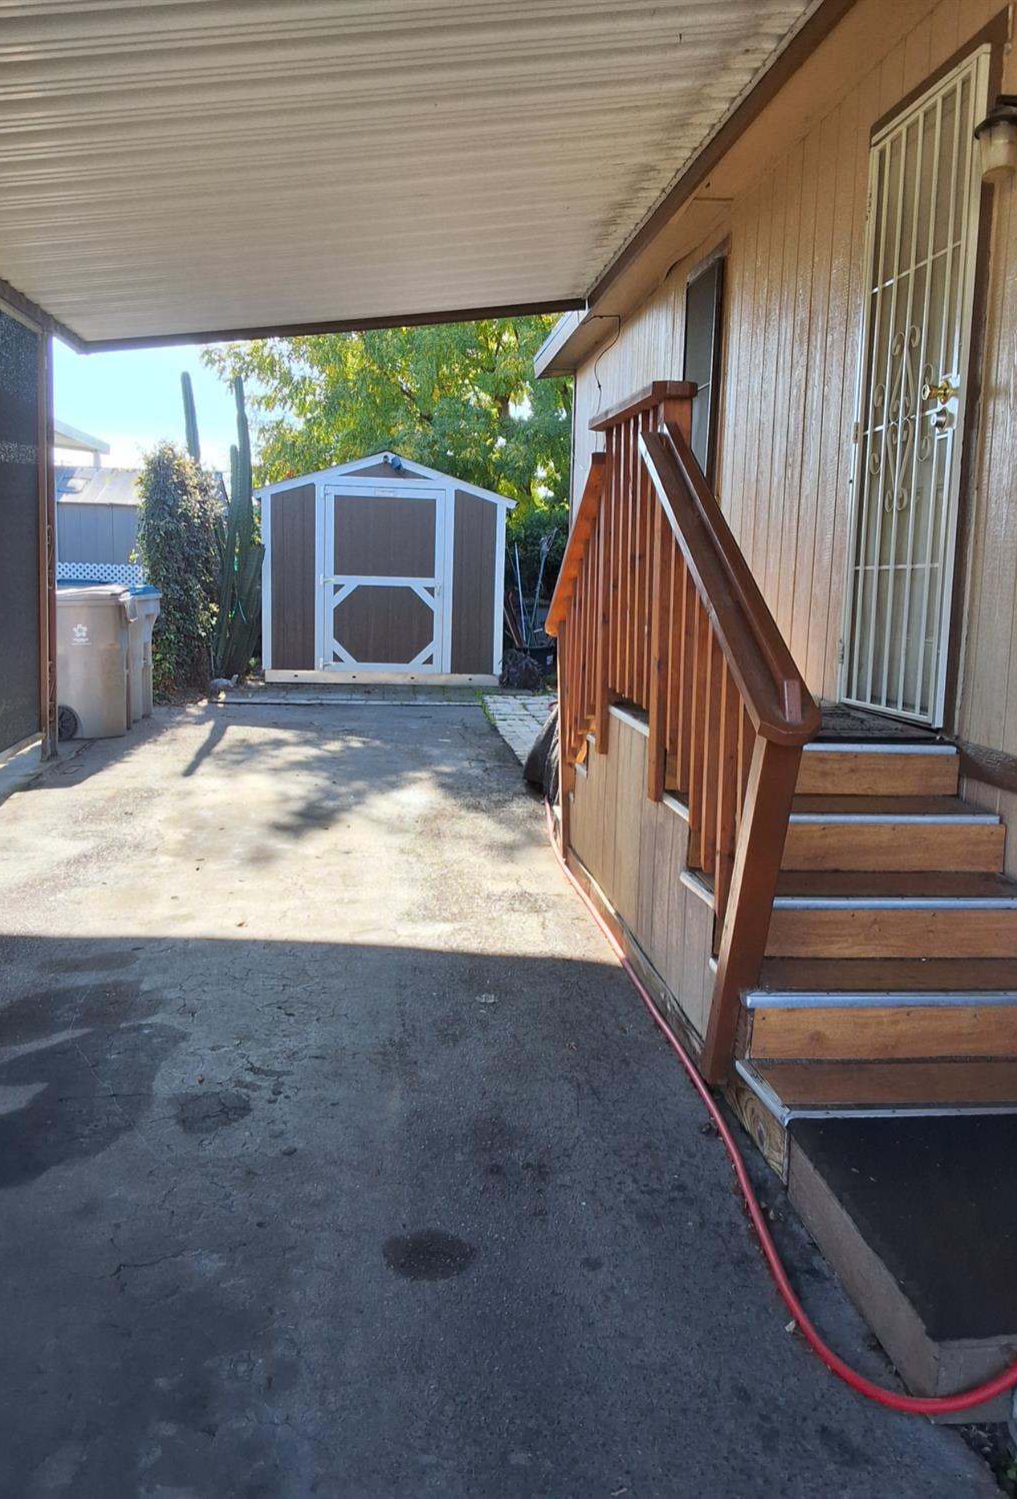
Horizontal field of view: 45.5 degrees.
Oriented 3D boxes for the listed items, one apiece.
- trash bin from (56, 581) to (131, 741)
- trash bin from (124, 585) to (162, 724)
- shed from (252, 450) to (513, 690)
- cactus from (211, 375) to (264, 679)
[{"bbox_3d":[-3.091,-0.643,8.790,0.750,1.070,0.650,-1,8,-12],"label":"trash bin"},{"bbox_3d":[-3.204,-0.801,9.792,0.750,1.070,0.650,0,8,-7],"label":"trash bin"},{"bbox_3d":[-1.451,-2.034,13.729,2.660,2.370,2.750,0,8,-9],"label":"shed"},{"bbox_3d":[-2.686,-2.189,12.040,0.520,2.954,0.500,0,8,-6],"label":"cactus"}]

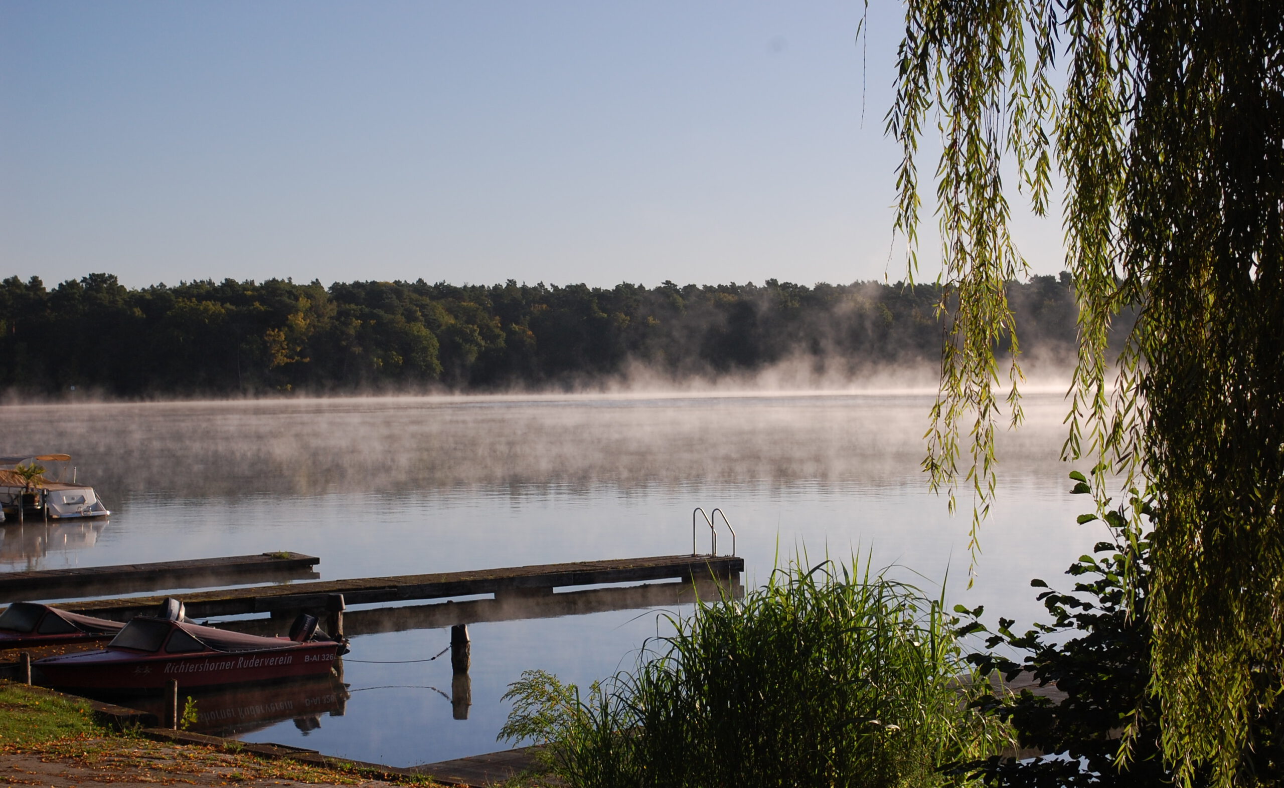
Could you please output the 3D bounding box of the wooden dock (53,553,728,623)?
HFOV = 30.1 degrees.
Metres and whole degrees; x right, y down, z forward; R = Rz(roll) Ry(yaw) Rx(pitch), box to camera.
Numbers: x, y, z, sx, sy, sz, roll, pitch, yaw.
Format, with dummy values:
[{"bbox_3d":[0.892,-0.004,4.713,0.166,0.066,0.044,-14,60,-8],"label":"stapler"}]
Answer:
[{"bbox_3d":[-4.808,3.553,42.302,16.000,0.370,1.780,-1,1,-39],"label":"wooden dock"}]

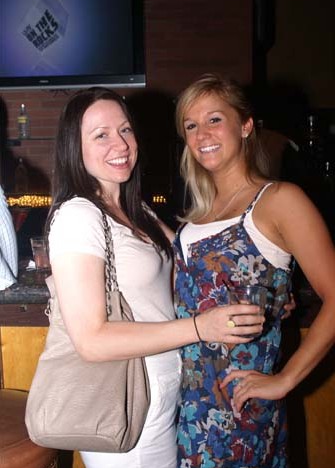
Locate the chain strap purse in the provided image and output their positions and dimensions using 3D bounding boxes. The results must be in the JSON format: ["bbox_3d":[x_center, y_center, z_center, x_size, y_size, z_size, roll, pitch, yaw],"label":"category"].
[{"bbox_3d":[-0.174,0.200,1.290,0.265,0.500,0.140,1,5,21],"label":"chain strap purse"}]

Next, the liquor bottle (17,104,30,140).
[{"bbox_3d":[-1.168,-0.916,4.750,0.083,0.290,0.083,-2,4,-6],"label":"liquor bottle"}]

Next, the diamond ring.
[{"bbox_3d":[0.135,0.189,1.228,0.020,0.020,0.022,-1,4,-3],"label":"diamond ring"}]

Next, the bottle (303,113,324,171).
[{"bbox_3d":[0.772,-0.478,3.100,0.090,0.300,0.090,0,4,17],"label":"bottle"}]

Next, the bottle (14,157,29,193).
[{"bbox_3d":[-1.185,-0.474,4.750,0.100,0.295,0.095,-2,4,-6],"label":"bottle"}]

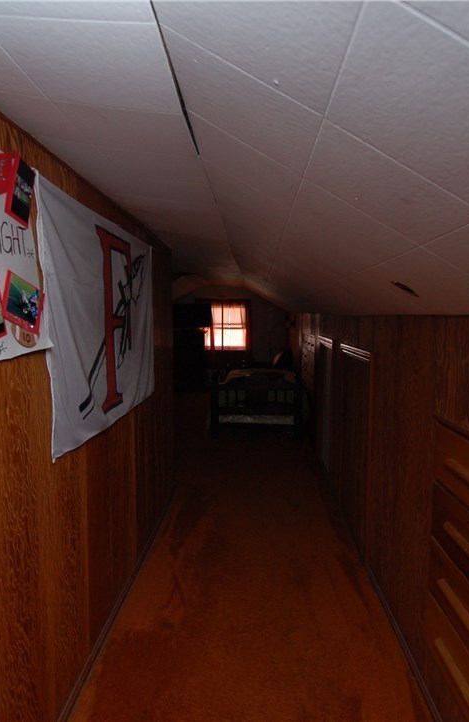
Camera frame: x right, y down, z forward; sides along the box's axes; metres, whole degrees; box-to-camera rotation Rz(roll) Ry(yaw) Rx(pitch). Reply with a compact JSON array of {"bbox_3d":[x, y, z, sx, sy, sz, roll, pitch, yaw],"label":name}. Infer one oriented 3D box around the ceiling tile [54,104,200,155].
[{"bbox_3d":[-0.256,-0.600,1.153,0.305,0.020,0.295,9,6,2],"label":"ceiling tile"}]

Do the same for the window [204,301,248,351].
[{"bbox_3d":[-0.206,-0.666,8.493,0.860,0.980,0.100,0,6,3],"label":"window"}]

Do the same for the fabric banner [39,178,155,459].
[{"bbox_3d":[-0.554,-0.193,2.173,0.040,0.950,1.520,0,6,3],"label":"fabric banner"}]

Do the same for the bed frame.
[{"bbox_3d":[0.300,0.415,6.333,1.060,0.800,2.000,0,6,3],"label":"bed frame"}]

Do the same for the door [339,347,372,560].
[{"bbox_3d":[0.766,0.516,2.920,0.040,1.183,0.786,0,6,3],"label":"door"}]

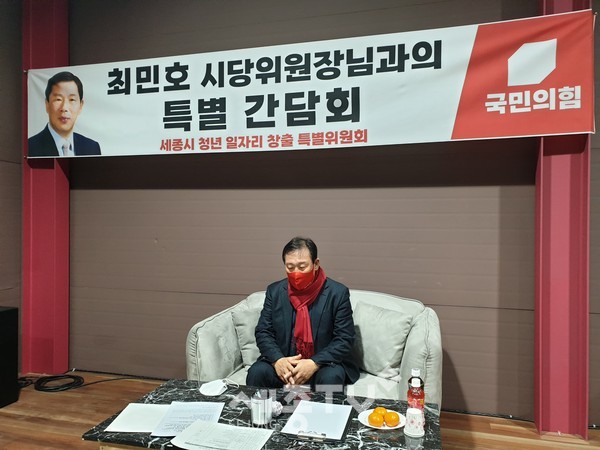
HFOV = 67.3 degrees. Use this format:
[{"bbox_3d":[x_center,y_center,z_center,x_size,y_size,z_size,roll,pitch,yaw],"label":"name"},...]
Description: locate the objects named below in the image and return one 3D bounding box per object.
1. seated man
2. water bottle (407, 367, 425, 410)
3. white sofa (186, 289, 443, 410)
[{"bbox_3d":[0.018,0.645,2.336,0.545,1.160,0.670,0,0,14],"label":"seated man"},{"bbox_3d":[0.426,0.626,1.645,0.064,0.199,0.064,0,0,14],"label":"water bottle"},{"bbox_3d":[0.114,0.815,2.555,1.286,0.820,0.800,0,0,14],"label":"white sofa"}]

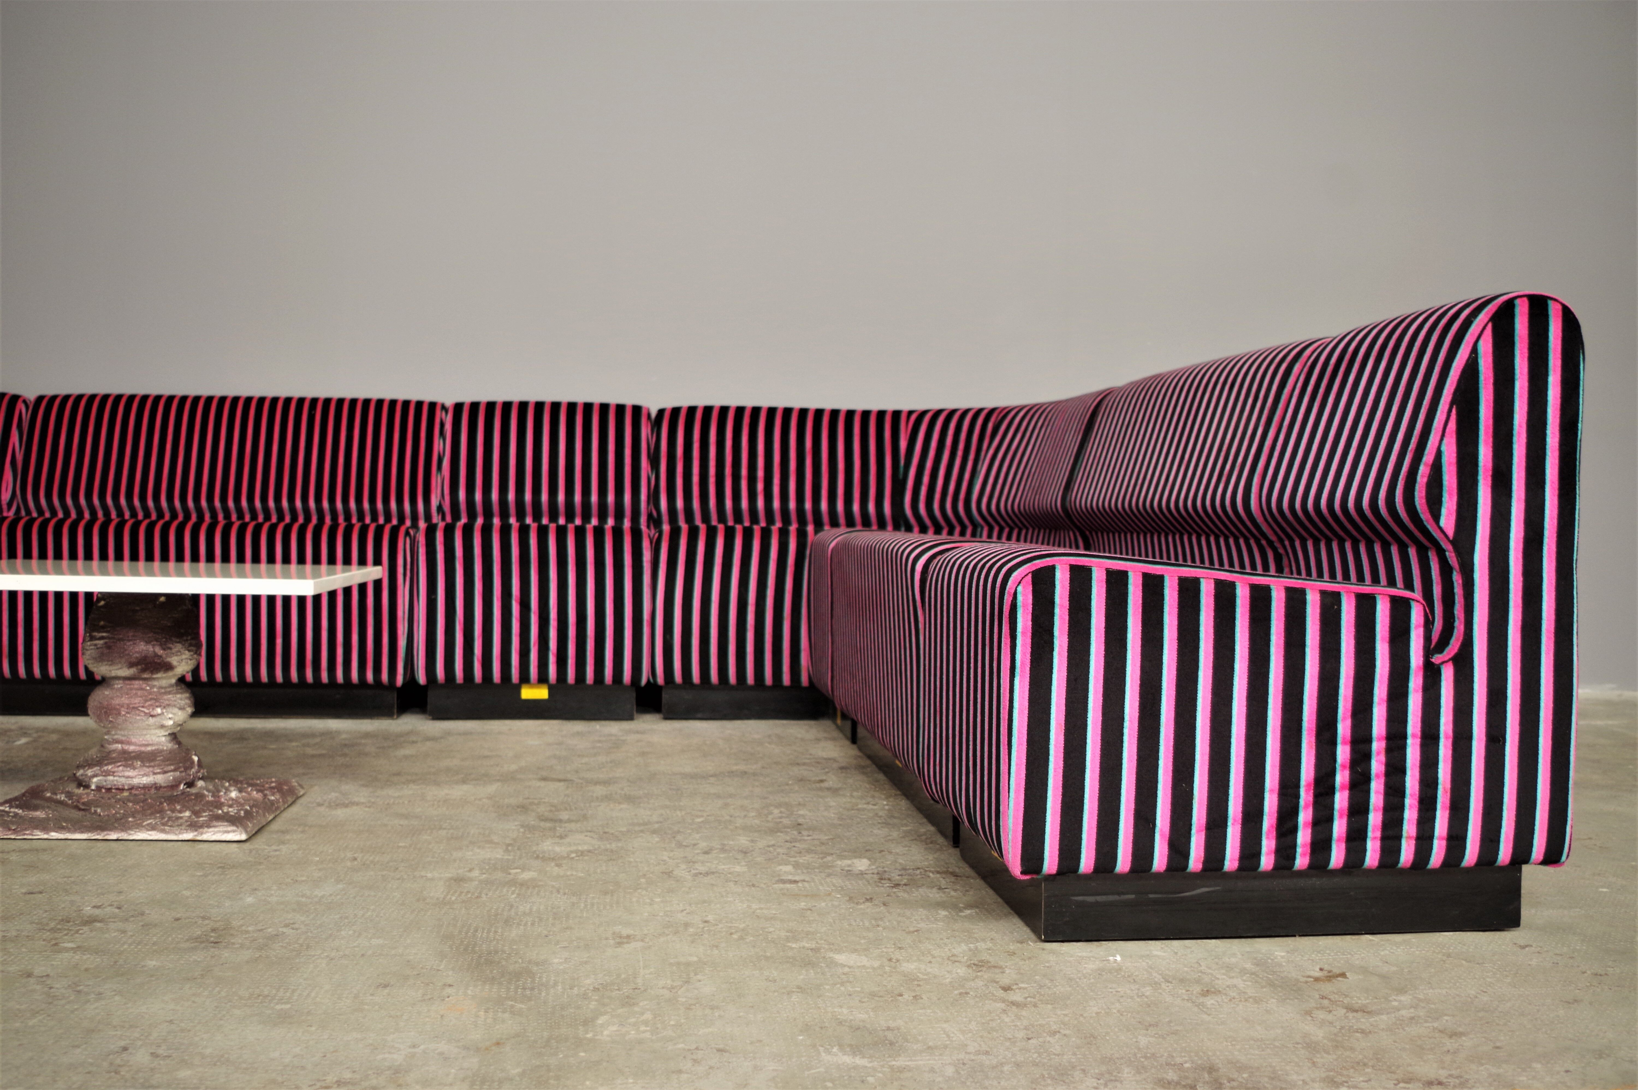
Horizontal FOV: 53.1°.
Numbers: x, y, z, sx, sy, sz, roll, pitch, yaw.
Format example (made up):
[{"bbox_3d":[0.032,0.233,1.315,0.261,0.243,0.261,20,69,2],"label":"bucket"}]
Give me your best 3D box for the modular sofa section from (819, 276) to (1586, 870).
[{"bbox_3d":[0.484,0.033,2.774,0.722,0.743,1.627,0,1,-7],"label":"modular sofa section"}]

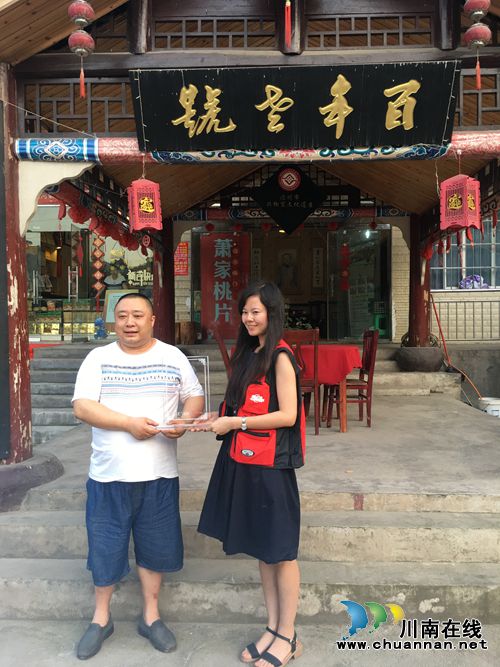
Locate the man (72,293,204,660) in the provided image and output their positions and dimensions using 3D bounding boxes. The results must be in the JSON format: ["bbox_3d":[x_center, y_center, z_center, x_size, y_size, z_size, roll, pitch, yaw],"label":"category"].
[{"bbox_3d":[-0.515,0.634,2.610,0.620,1.655,0.460,0,1,-7],"label":"man"}]

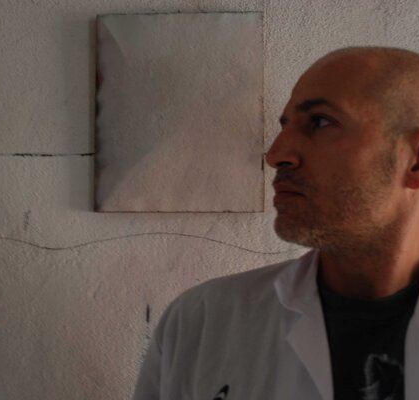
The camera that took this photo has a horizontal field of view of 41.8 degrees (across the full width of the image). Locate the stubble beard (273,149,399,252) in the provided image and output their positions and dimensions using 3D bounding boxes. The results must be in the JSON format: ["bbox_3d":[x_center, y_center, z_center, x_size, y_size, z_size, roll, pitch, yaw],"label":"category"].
[{"bbox_3d":[0.118,0.003,0.595,0.110,0.115,0.140,7,-5,-18],"label":"stubble beard"}]

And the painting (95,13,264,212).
[{"bbox_3d":[-0.070,-0.205,1.291,0.391,0.470,0.022,0,-4,3],"label":"painting"}]

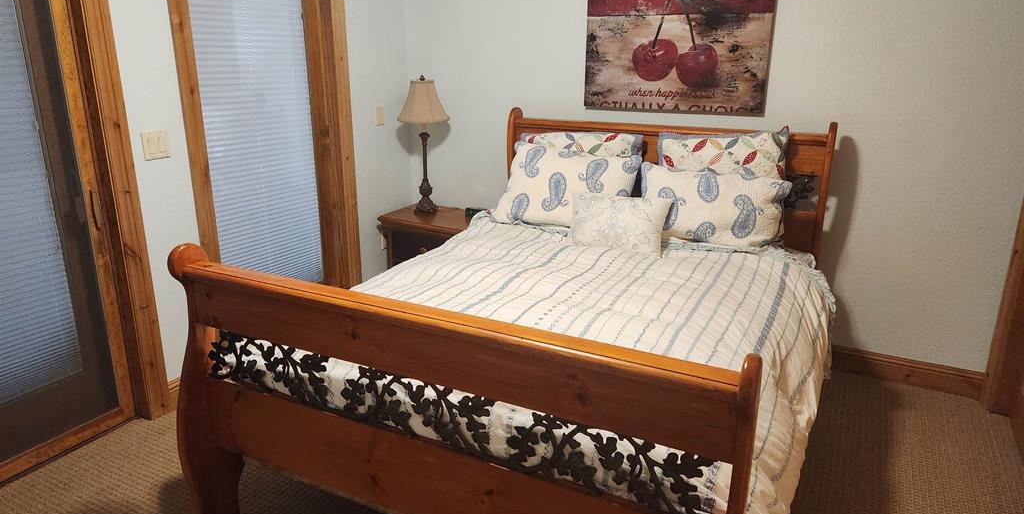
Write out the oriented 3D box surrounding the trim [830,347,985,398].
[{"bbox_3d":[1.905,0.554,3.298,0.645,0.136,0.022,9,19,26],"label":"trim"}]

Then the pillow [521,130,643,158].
[{"bbox_3d":[0.339,-0.419,3.543,0.660,0.460,0.150,9,7,26],"label":"pillow"}]

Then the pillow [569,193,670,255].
[{"bbox_3d":[0.485,-0.173,3.124,0.440,0.255,0.115,9,-6,26],"label":"pillow"}]

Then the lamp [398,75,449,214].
[{"bbox_3d":[-0.529,-0.671,4.087,0.375,0.810,0.375,0,17,0],"label":"lamp"}]

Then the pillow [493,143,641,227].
[{"bbox_3d":[0.276,-0.365,3.458,0.670,0.430,0.165,9,-1,26],"label":"pillow"}]

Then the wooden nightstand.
[{"bbox_3d":[-0.434,0.044,4.140,0.600,0.600,0.430,9,19,26],"label":"wooden nightstand"}]

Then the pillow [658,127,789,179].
[{"bbox_3d":[0.954,-0.332,3.232,0.620,0.470,0.150,9,7,26],"label":"pillow"}]

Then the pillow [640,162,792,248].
[{"bbox_3d":[0.922,-0.250,3.149,0.660,0.400,0.165,9,-5,26],"label":"pillow"}]

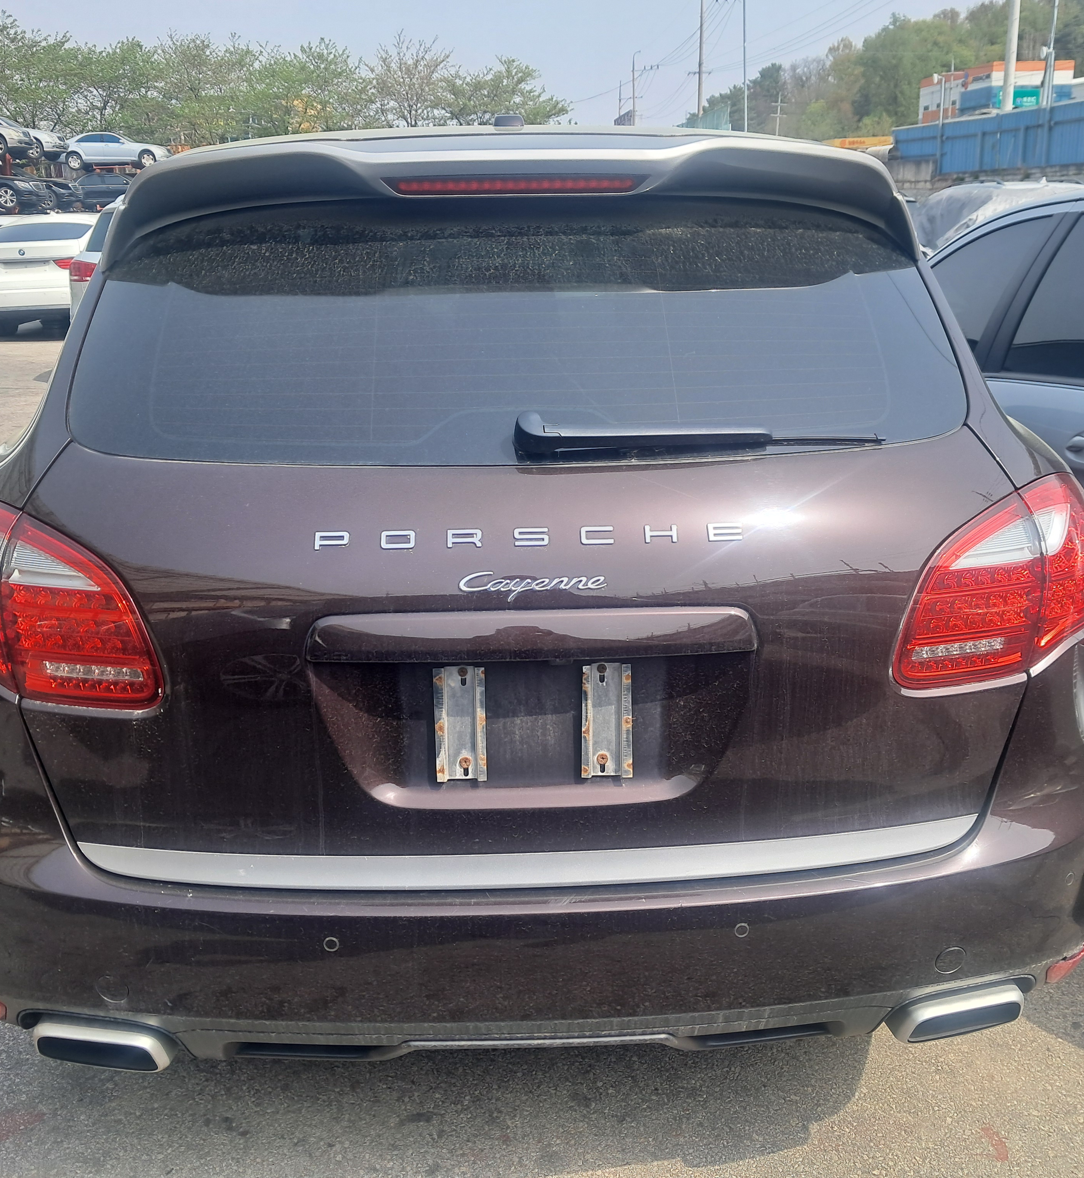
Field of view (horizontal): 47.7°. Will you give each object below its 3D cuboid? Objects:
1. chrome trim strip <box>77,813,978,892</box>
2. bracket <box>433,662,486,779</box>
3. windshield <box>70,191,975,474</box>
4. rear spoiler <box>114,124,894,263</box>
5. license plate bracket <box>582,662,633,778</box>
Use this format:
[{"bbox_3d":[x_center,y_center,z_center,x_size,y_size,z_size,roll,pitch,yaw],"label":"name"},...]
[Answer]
[{"bbox_3d":[-0.006,0.345,1.581,1.184,0.051,0.087,-1,17,-3],"label":"chrome trim strip"},{"bbox_3d":[-0.107,0.178,1.601,0.066,0.153,0.015,-1,7,-3],"label":"bracket"},{"bbox_3d":[-0.028,-0.370,1.709,1.169,0.087,0.523,-1,61,-3],"label":"windshield"},{"bbox_3d":[-0.039,-0.588,1.836,1.210,0.190,0.318,-1,17,-3],"label":"rear spoiler"},{"bbox_3d":[0.087,0.174,1.611,0.066,0.153,0.015,-1,7,-3],"label":"license plate bracket"}]

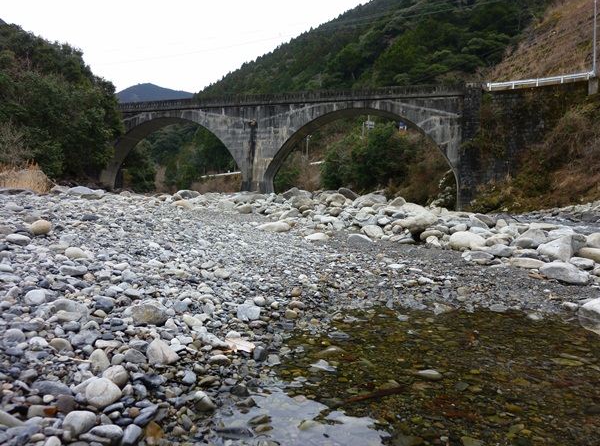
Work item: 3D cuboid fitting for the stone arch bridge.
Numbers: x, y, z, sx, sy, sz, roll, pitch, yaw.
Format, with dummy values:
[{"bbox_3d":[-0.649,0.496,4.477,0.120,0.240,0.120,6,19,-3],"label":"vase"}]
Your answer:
[{"bbox_3d":[-4.293,-8.007,50.240,46.753,12.484,4.045,2,1,16],"label":"stone arch bridge"}]

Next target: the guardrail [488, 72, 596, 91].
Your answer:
[{"bbox_3d":[22.327,-13.137,40.494,8.900,0.750,0.240,1,1,25],"label":"guardrail"}]

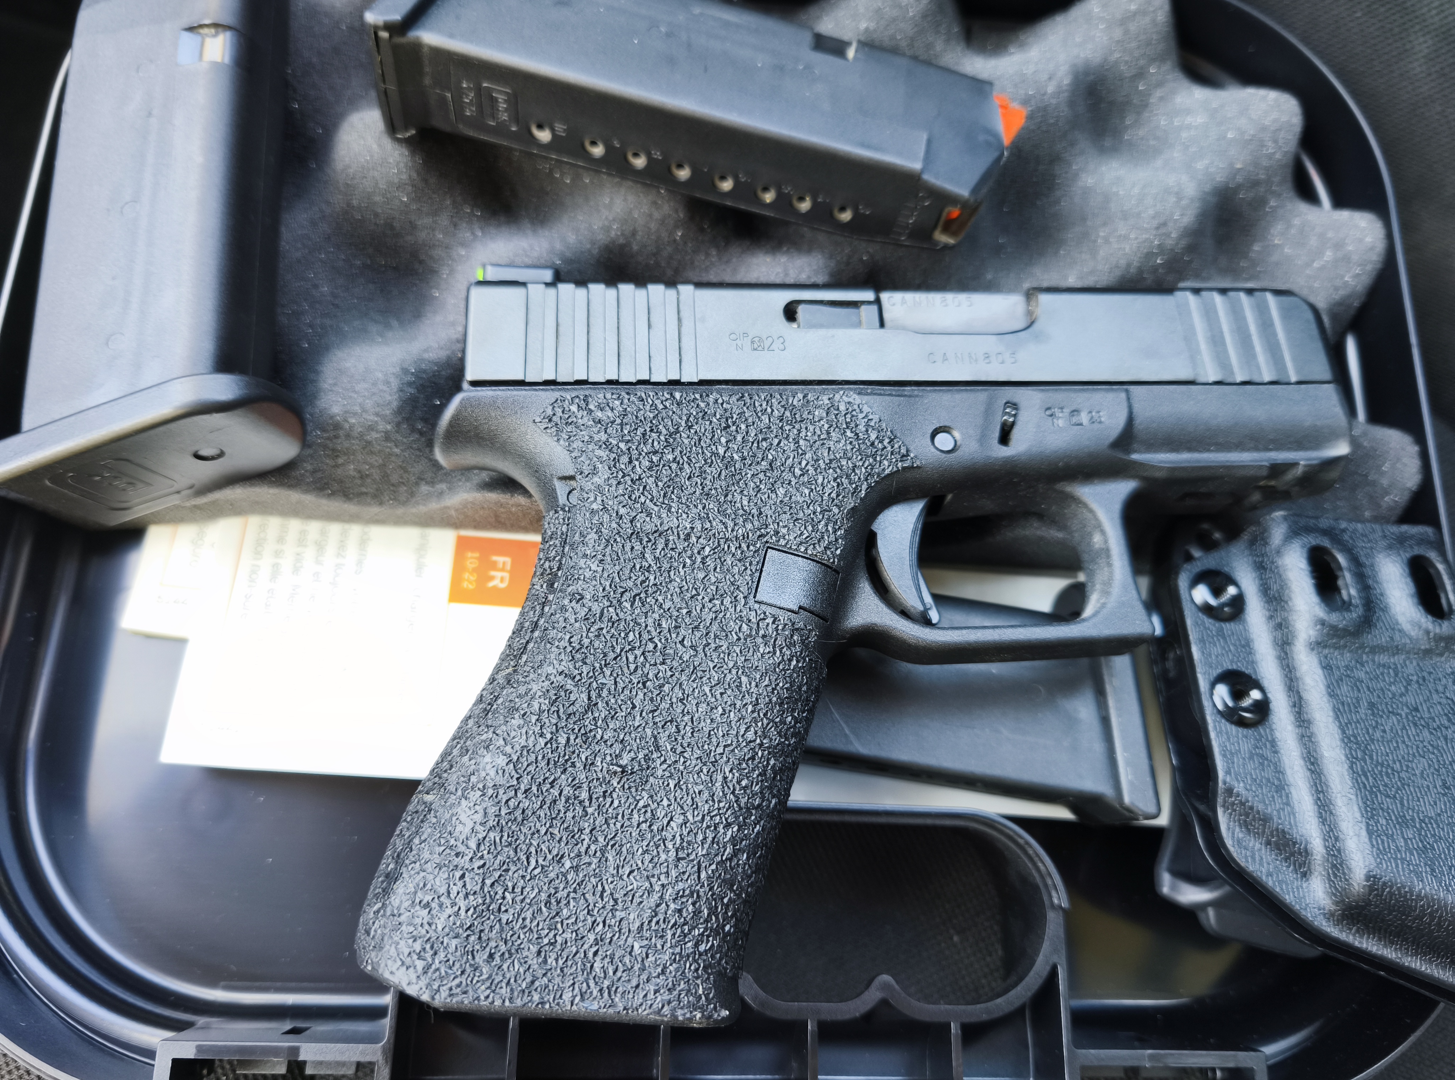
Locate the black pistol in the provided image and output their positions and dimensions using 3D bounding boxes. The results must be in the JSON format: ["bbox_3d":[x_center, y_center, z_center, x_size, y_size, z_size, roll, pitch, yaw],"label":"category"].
[{"bbox_3d":[0.029,0.010,0.166,0.166,0.028,0.124,-1,69,-5],"label":"black pistol"}]

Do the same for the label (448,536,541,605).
[{"bbox_3d":[-0.049,0.007,0.208,0.021,0.001,0.016,5,69,-3],"label":"label"}]

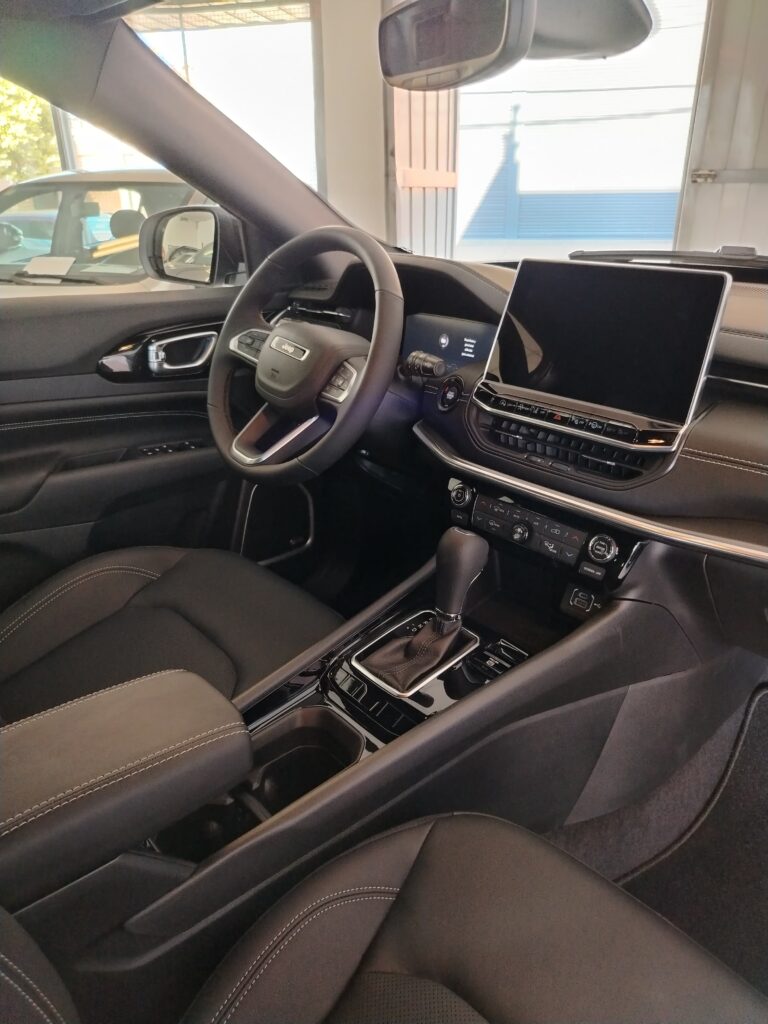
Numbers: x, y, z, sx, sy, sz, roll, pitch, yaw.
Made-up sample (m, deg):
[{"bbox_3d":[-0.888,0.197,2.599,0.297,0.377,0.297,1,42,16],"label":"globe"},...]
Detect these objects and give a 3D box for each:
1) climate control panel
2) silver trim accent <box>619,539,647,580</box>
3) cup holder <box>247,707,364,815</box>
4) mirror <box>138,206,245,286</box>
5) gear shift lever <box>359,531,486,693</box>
[{"bbox_3d":[0.164,0.023,0.807,0.030,0.068,0.255,3,15,-46],"label":"climate control panel"},{"bbox_3d":[0.254,0.050,0.718,0.014,0.046,0.014,3,26,-46],"label":"silver trim accent"},{"bbox_3d":[-0.078,0.249,0.672,0.110,0.080,0.095,-22,32,-38],"label":"cup holder"},{"bbox_3d":[-0.352,-0.520,1.376,0.235,0.158,0.120,18,30,35],"label":"mirror"},{"bbox_3d":[0.045,0.095,0.752,0.140,0.138,0.085,-22,32,-38],"label":"gear shift lever"}]

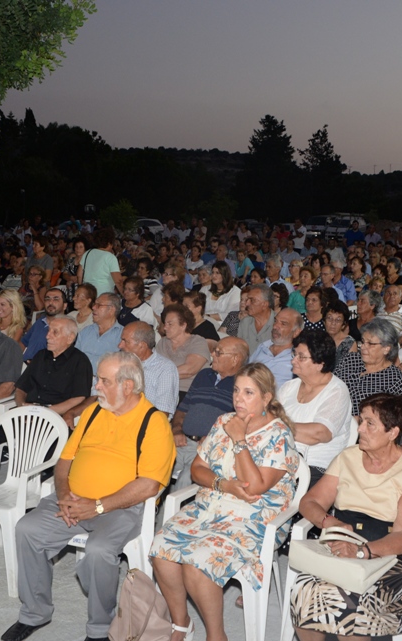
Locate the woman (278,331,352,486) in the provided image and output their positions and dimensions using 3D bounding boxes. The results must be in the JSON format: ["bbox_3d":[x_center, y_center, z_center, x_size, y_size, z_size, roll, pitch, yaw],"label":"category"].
[{"bbox_3d":[0.529,0.700,4.010,0.540,1.263,0.770,6,10,33],"label":"woman"}]

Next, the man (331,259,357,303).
[{"bbox_3d":[1.511,-0.059,8.863,0.540,1.283,0.780,9,13,43],"label":"man"}]

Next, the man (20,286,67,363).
[{"bbox_3d":[-1.167,0.345,6.073,0.520,1.200,0.750,6,12,32],"label":"man"}]

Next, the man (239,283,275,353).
[{"bbox_3d":[0.369,0.377,5.966,0.520,1.320,0.770,5,10,28],"label":"man"}]

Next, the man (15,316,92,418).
[{"bbox_3d":[-1.014,0.628,4.795,0.540,1.257,0.800,6,11,32],"label":"man"}]

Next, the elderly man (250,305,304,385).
[{"bbox_3d":[0.433,0.561,4.634,0.560,1.231,0.800,6,11,33],"label":"elderly man"}]

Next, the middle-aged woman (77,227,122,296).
[{"bbox_3d":[-1.133,-0.285,8.581,0.520,1.560,0.400,2,10,11],"label":"middle-aged woman"}]

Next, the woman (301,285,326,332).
[{"bbox_3d":[0.906,0.344,6.535,0.500,1.250,0.760,6,11,32],"label":"woman"}]

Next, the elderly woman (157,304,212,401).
[{"bbox_3d":[-0.257,0.510,5.357,0.520,1.225,0.770,6,10,34],"label":"elderly woman"}]

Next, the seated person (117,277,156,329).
[{"bbox_3d":[-0.733,0.271,6.415,0.530,1.249,0.780,6,11,33],"label":"seated person"}]

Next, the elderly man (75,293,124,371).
[{"bbox_3d":[-0.777,0.385,5.827,0.540,1.200,0.750,6,12,32],"label":"elderly man"}]

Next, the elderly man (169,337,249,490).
[{"bbox_3d":[0.042,0.698,3.919,0.560,1.184,0.820,7,11,36],"label":"elderly man"}]

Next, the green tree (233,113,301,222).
[{"bbox_3d":[5.340,-11.970,60.000,5.400,9.200,5.400,1,9,0],"label":"green tree"}]

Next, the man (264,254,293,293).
[{"bbox_3d":[0.779,-0.096,8.313,0.520,1.250,0.750,6,12,32],"label":"man"}]

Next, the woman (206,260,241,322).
[{"bbox_3d":[0.113,0.036,8.145,0.500,1.331,0.770,6,11,33],"label":"woman"}]

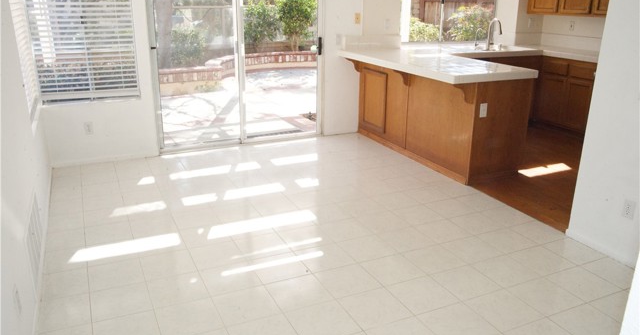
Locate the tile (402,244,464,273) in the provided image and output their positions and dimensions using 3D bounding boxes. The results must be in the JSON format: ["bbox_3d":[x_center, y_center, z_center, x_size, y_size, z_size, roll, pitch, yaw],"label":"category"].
[{"bbox_3d":[0.708,0.573,3.222,0.300,0.010,0.300,-8,20,-23],"label":"tile"}]

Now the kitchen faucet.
[{"bbox_3d":[2.046,-1.548,5.972,0.080,0.360,0.220,-8,20,-24],"label":"kitchen faucet"}]

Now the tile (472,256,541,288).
[{"bbox_3d":[1.096,0.616,3.058,0.297,0.010,0.297,-8,20,-24],"label":"tile"}]

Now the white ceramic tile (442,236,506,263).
[{"bbox_3d":[0.983,0.534,3.340,0.300,0.010,0.300,-8,20,-23],"label":"white ceramic tile"}]

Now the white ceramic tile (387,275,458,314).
[{"bbox_3d":[0.561,0.701,2.842,0.300,0.010,0.300,-8,20,-23],"label":"white ceramic tile"}]

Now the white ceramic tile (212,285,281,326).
[{"bbox_3d":[-0.385,0.721,2.710,0.297,0.010,0.297,-8,20,-24],"label":"white ceramic tile"}]

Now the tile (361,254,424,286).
[{"bbox_3d":[0.432,0.613,3.099,0.300,0.010,0.300,-8,20,-23],"label":"tile"}]

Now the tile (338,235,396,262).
[{"bbox_3d":[0.310,0.528,3.362,0.300,0.010,0.300,-8,20,-24],"label":"tile"}]

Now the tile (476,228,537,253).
[{"bbox_3d":[1.254,0.493,3.465,0.300,0.010,0.300,-8,20,-23],"label":"tile"}]

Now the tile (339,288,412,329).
[{"bbox_3d":[0.283,0.731,2.697,0.297,0.010,0.297,-8,20,-24],"label":"tile"}]

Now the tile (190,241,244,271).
[{"bbox_3d":[-0.635,0.547,3.218,0.297,0.010,0.297,-8,20,-24],"label":"tile"}]

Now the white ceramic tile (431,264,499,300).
[{"bbox_3d":[0.825,0.654,2.937,0.297,0.010,0.297,-8,20,-24],"label":"white ceramic tile"}]

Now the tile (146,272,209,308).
[{"bbox_3d":[-0.793,0.682,2.881,0.300,0.010,0.300,-8,20,-23],"label":"tile"}]

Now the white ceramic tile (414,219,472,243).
[{"bbox_3d":[0.869,0.456,3.645,0.302,0.010,0.302,-8,20,-23],"label":"white ceramic tile"}]

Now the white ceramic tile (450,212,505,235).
[{"bbox_3d":[1.147,0.416,3.765,0.302,0.010,0.302,-8,20,-23],"label":"white ceramic tile"}]

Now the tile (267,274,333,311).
[{"bbox_3d":[-0.115,0.695,2.859,0.300,0.010,0.300,-8,20,-24],"label":"tile"}]

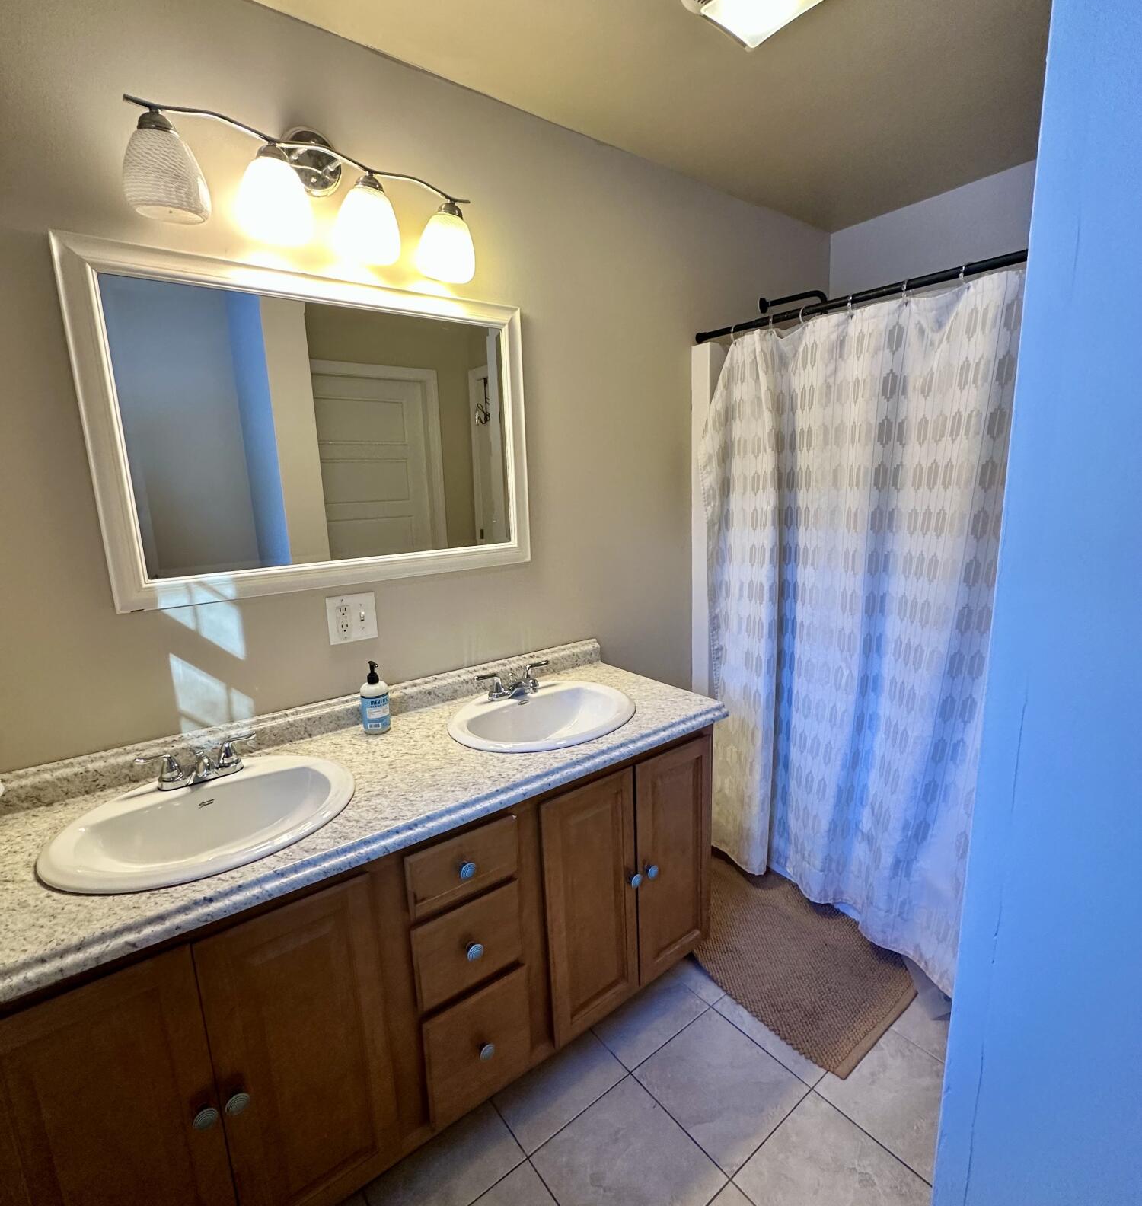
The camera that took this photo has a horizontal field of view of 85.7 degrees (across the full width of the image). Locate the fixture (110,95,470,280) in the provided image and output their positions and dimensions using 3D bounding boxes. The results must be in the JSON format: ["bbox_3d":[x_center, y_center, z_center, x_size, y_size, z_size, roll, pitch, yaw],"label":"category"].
[{"bbox_3d":[-0.526,-0.890,1.296,0.700,0.250,0.167,-10,14,-36],"label":"fixture"}]

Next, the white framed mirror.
[{"bbox_3d":[-0.529,-0.394,1.470,0.998,0.699,0.026,-10,14,-36],"label":"white framed mirror"}]

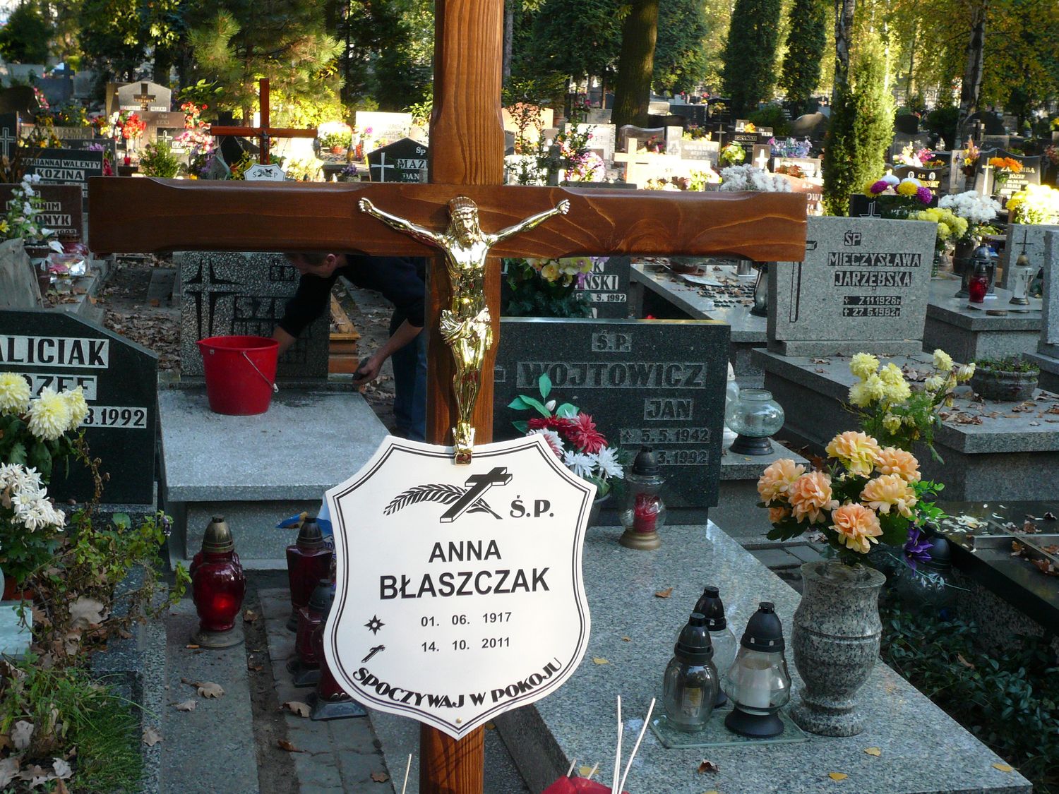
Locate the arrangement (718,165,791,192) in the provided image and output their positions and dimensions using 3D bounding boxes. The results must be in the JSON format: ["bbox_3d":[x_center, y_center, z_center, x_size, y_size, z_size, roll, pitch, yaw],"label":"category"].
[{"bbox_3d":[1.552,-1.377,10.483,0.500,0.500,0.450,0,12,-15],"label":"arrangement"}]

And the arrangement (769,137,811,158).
[{"bbox_3d":[3.657,-3.494,21.000,0.630,0.297,0.380,0,11,-15],"label":"arrangement"}]

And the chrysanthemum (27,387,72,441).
[{"bbox_3d":[-1.184,0.043,3.700,0.107,0.134,0.095,-1,11,-18],"label":"chrysanthemum"}]

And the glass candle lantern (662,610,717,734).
[{"bbox_3d":[0.302,0.499,2.754,0.099,0.208,0.099,3,11,-1],"label":"glass candle lantern"}]

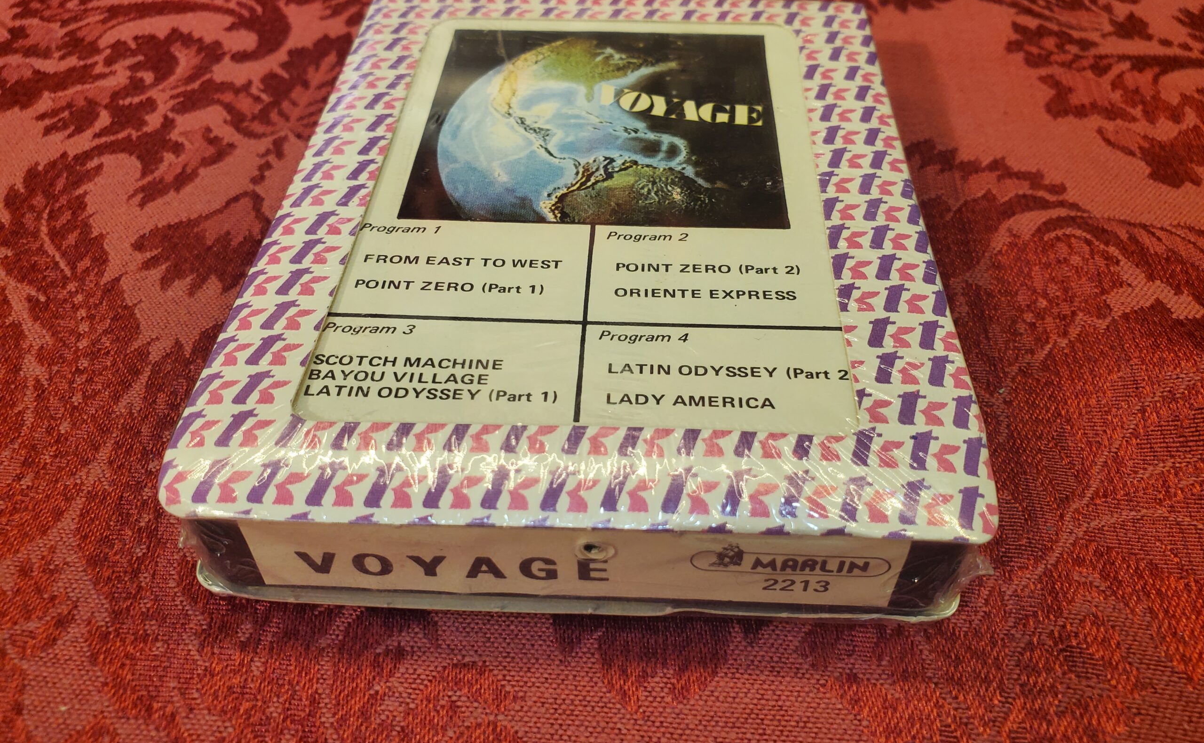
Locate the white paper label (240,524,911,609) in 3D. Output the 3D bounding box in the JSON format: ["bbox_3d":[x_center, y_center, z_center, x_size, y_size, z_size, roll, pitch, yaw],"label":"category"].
[{"bbox_3d":[-0.004,0.025,0.117,0.084,0.018,0.002,2,49,3],"label":"white paper label"}]

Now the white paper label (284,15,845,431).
[{"bbox_3d":[-0.001,-0.033,0.153,0.075,0.002,0.108,2,49,3],"label":"white paper label"}]

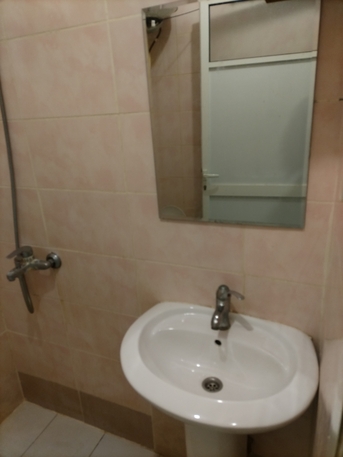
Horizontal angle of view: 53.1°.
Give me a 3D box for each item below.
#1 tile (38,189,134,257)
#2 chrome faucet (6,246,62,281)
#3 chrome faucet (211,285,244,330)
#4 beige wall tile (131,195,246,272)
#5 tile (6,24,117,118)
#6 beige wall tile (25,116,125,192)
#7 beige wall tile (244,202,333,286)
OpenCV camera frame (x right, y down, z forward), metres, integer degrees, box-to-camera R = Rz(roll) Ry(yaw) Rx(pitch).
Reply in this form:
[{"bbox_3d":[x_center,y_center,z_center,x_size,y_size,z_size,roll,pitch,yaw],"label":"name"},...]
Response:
[{"bbox_3d":[-0.323,-0.024,1.286,0.398,0.249,0.012,5,22,23],"label":"tile"},{"bbox_3d":[-0.578,0.130,1.358,0.223,0.128,0.172,5,22,23],"label":"chrome faucet"},{"bbox_3d":[0.175,0.264,1.056,0.085,0.157,0.133,5,22,23],"label":"chrome faucet"},{"bbox_3d":[0.043,0.011,1.128,0.398,0.249,0.012,5,22,23],"label":"beige wall tile"},{"bbox_3d":[-0.354,-0.494,1.111,0.398,0.249,0.012,5,22,23],"label":"tile"},{"bbox_3d":[-0.338,-0.259,1.198,0.398,0.249,0.012,5,22,23],"label":"beige wall tile"},{"bbox_3d":[0.333,0.038,1.003,0.231,0.249,0.012,5,22,23],"label":"beige wall tile"}]

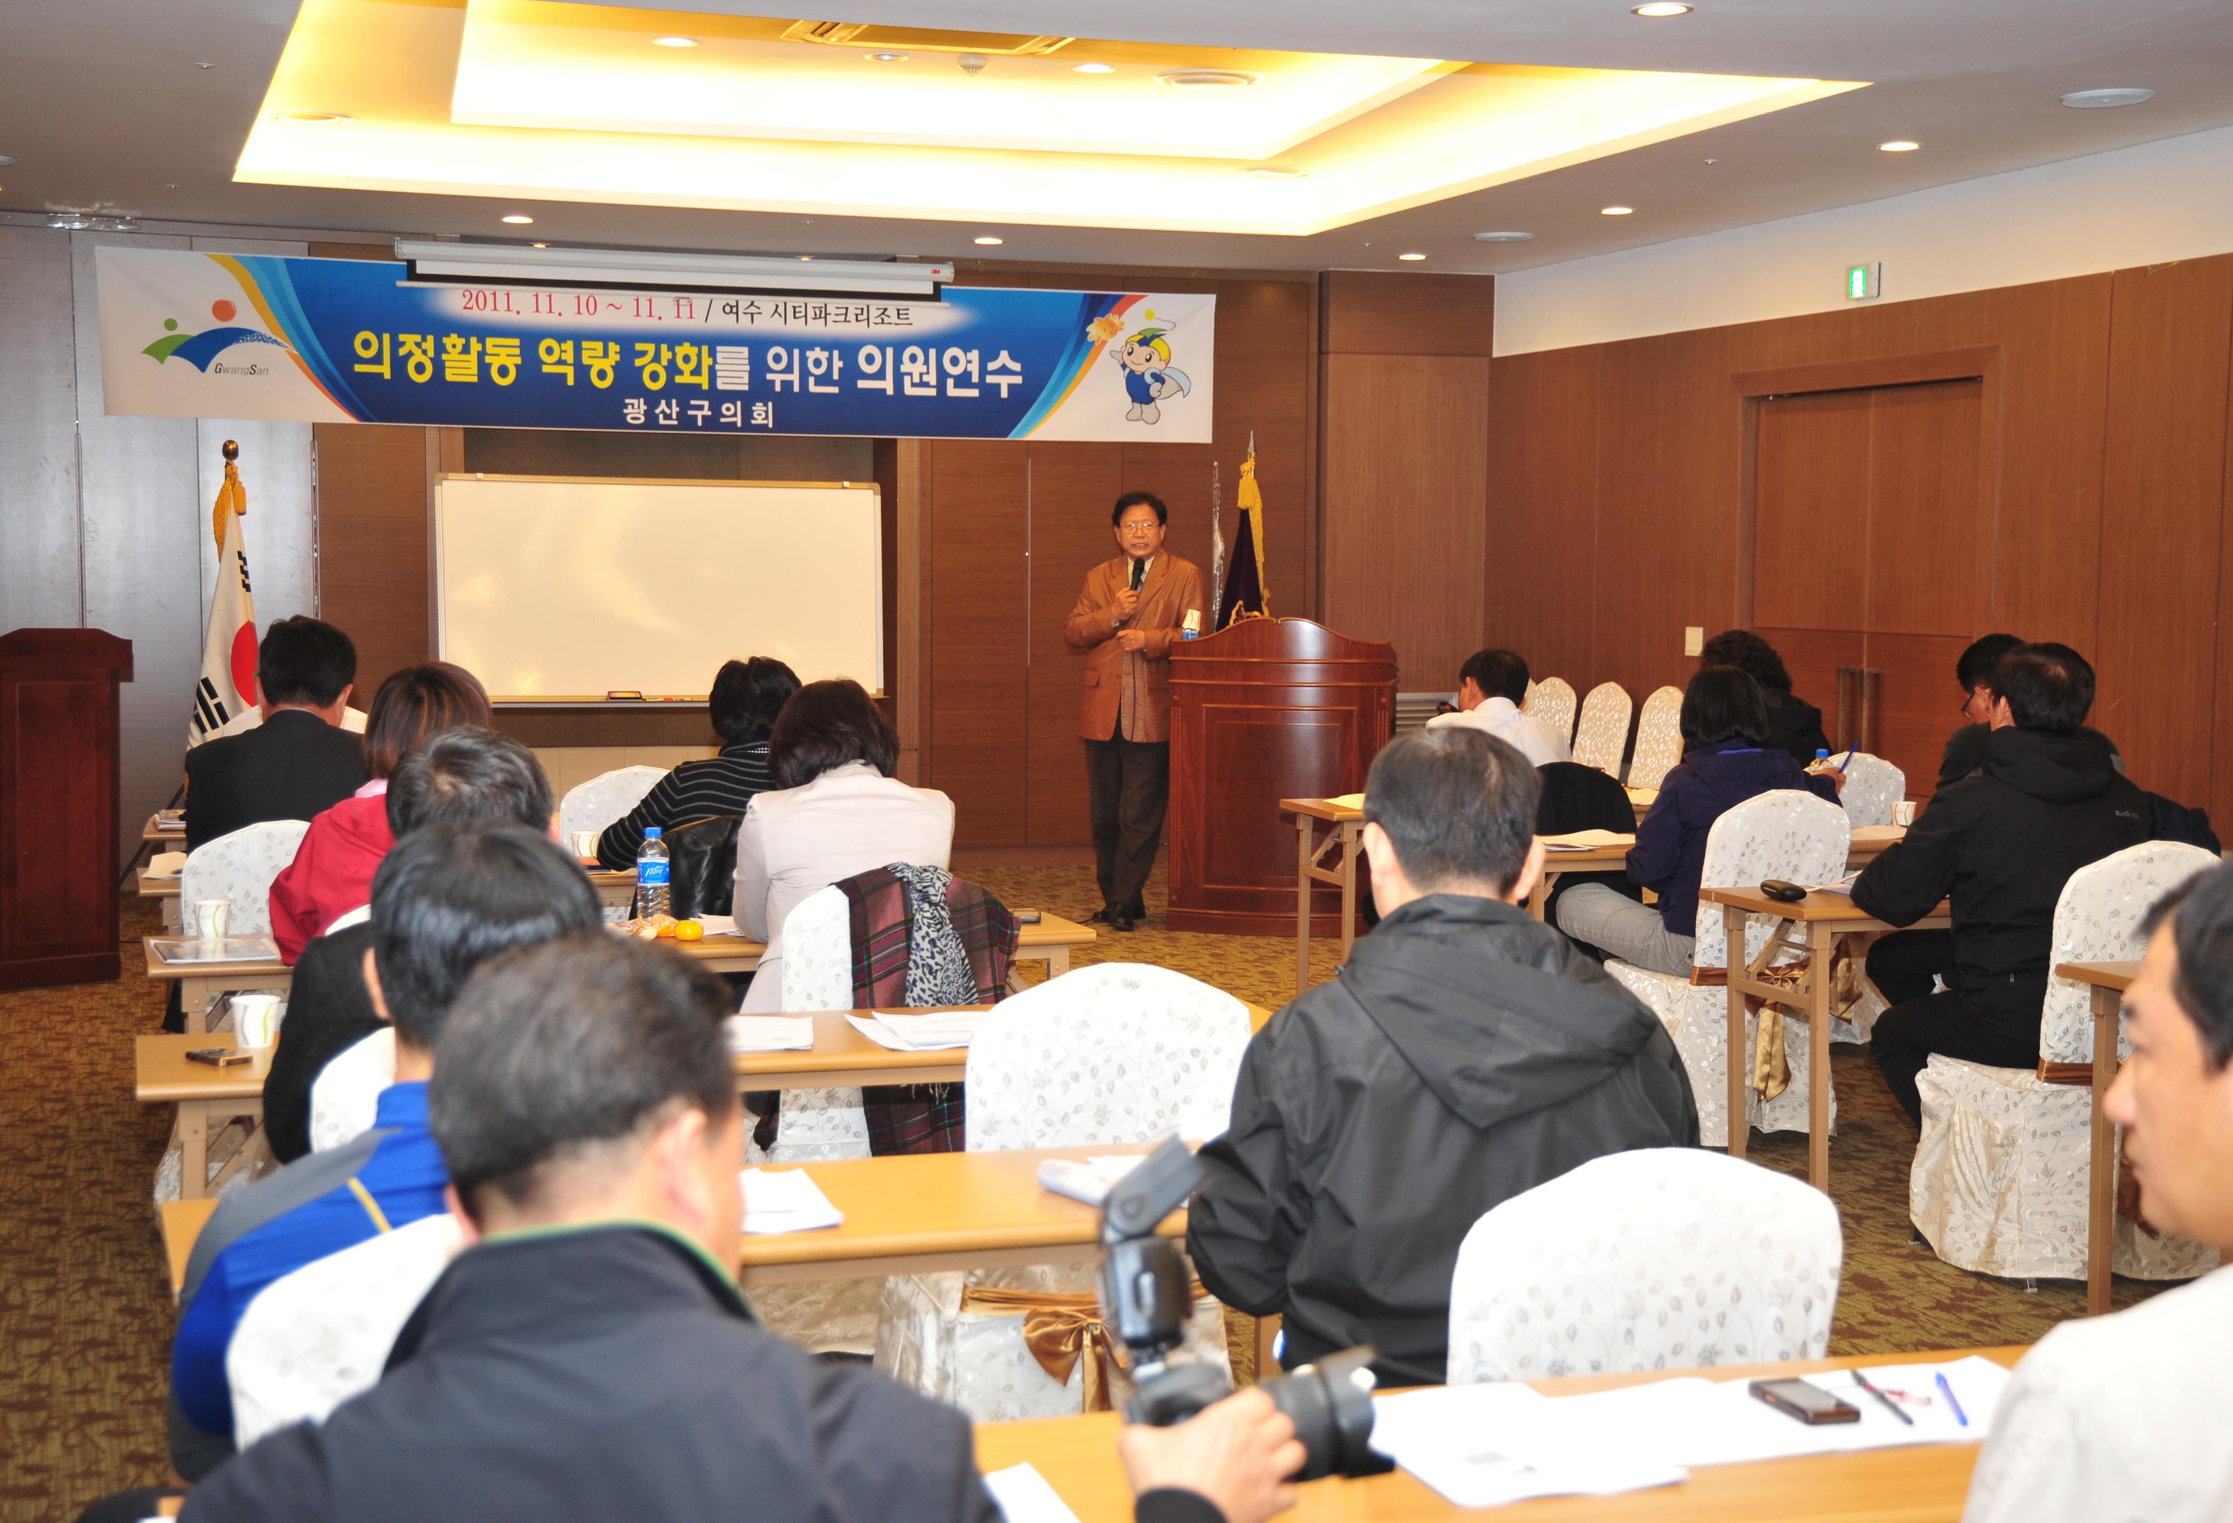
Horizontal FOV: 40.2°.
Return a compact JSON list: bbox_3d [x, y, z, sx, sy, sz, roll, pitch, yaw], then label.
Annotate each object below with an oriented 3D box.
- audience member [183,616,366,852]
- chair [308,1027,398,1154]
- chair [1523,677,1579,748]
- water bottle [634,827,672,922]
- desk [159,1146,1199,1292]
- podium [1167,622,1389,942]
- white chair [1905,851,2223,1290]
[{"bbox_3d":[-1.824,0.346,6.641,0.510,1.310,0.720,-1,4,-18],"label":"audience member"},{"bbox_3d":[-0.872,0.748,4.090,0.460,0.910,0.540,-1,4,-17],"label":"chair"},{"bbox_3d":[1.749,0.087,13.677,0.540,0.910,0.460,-1,4,-17],"label":"chair"},{"bbox_3d":[-0.917,0.234,6.067,0.067,0.213,0.067,-1,4,-17],"label":"water bottle"},{"bbox_3d":[-0.154,0.857,3.546,1.800,0.720,0.450,-1,4,-18],"label":"desk"},{"bbox_3d":[0.653,0.044,11.974,0.860,1.220,0.540,1,4,7],"label":"podium"},{"bbox_3d":[1.969,0.595,6.337,0.440,0.900,0.550,-1,4,-21],"label":"white chair"}]

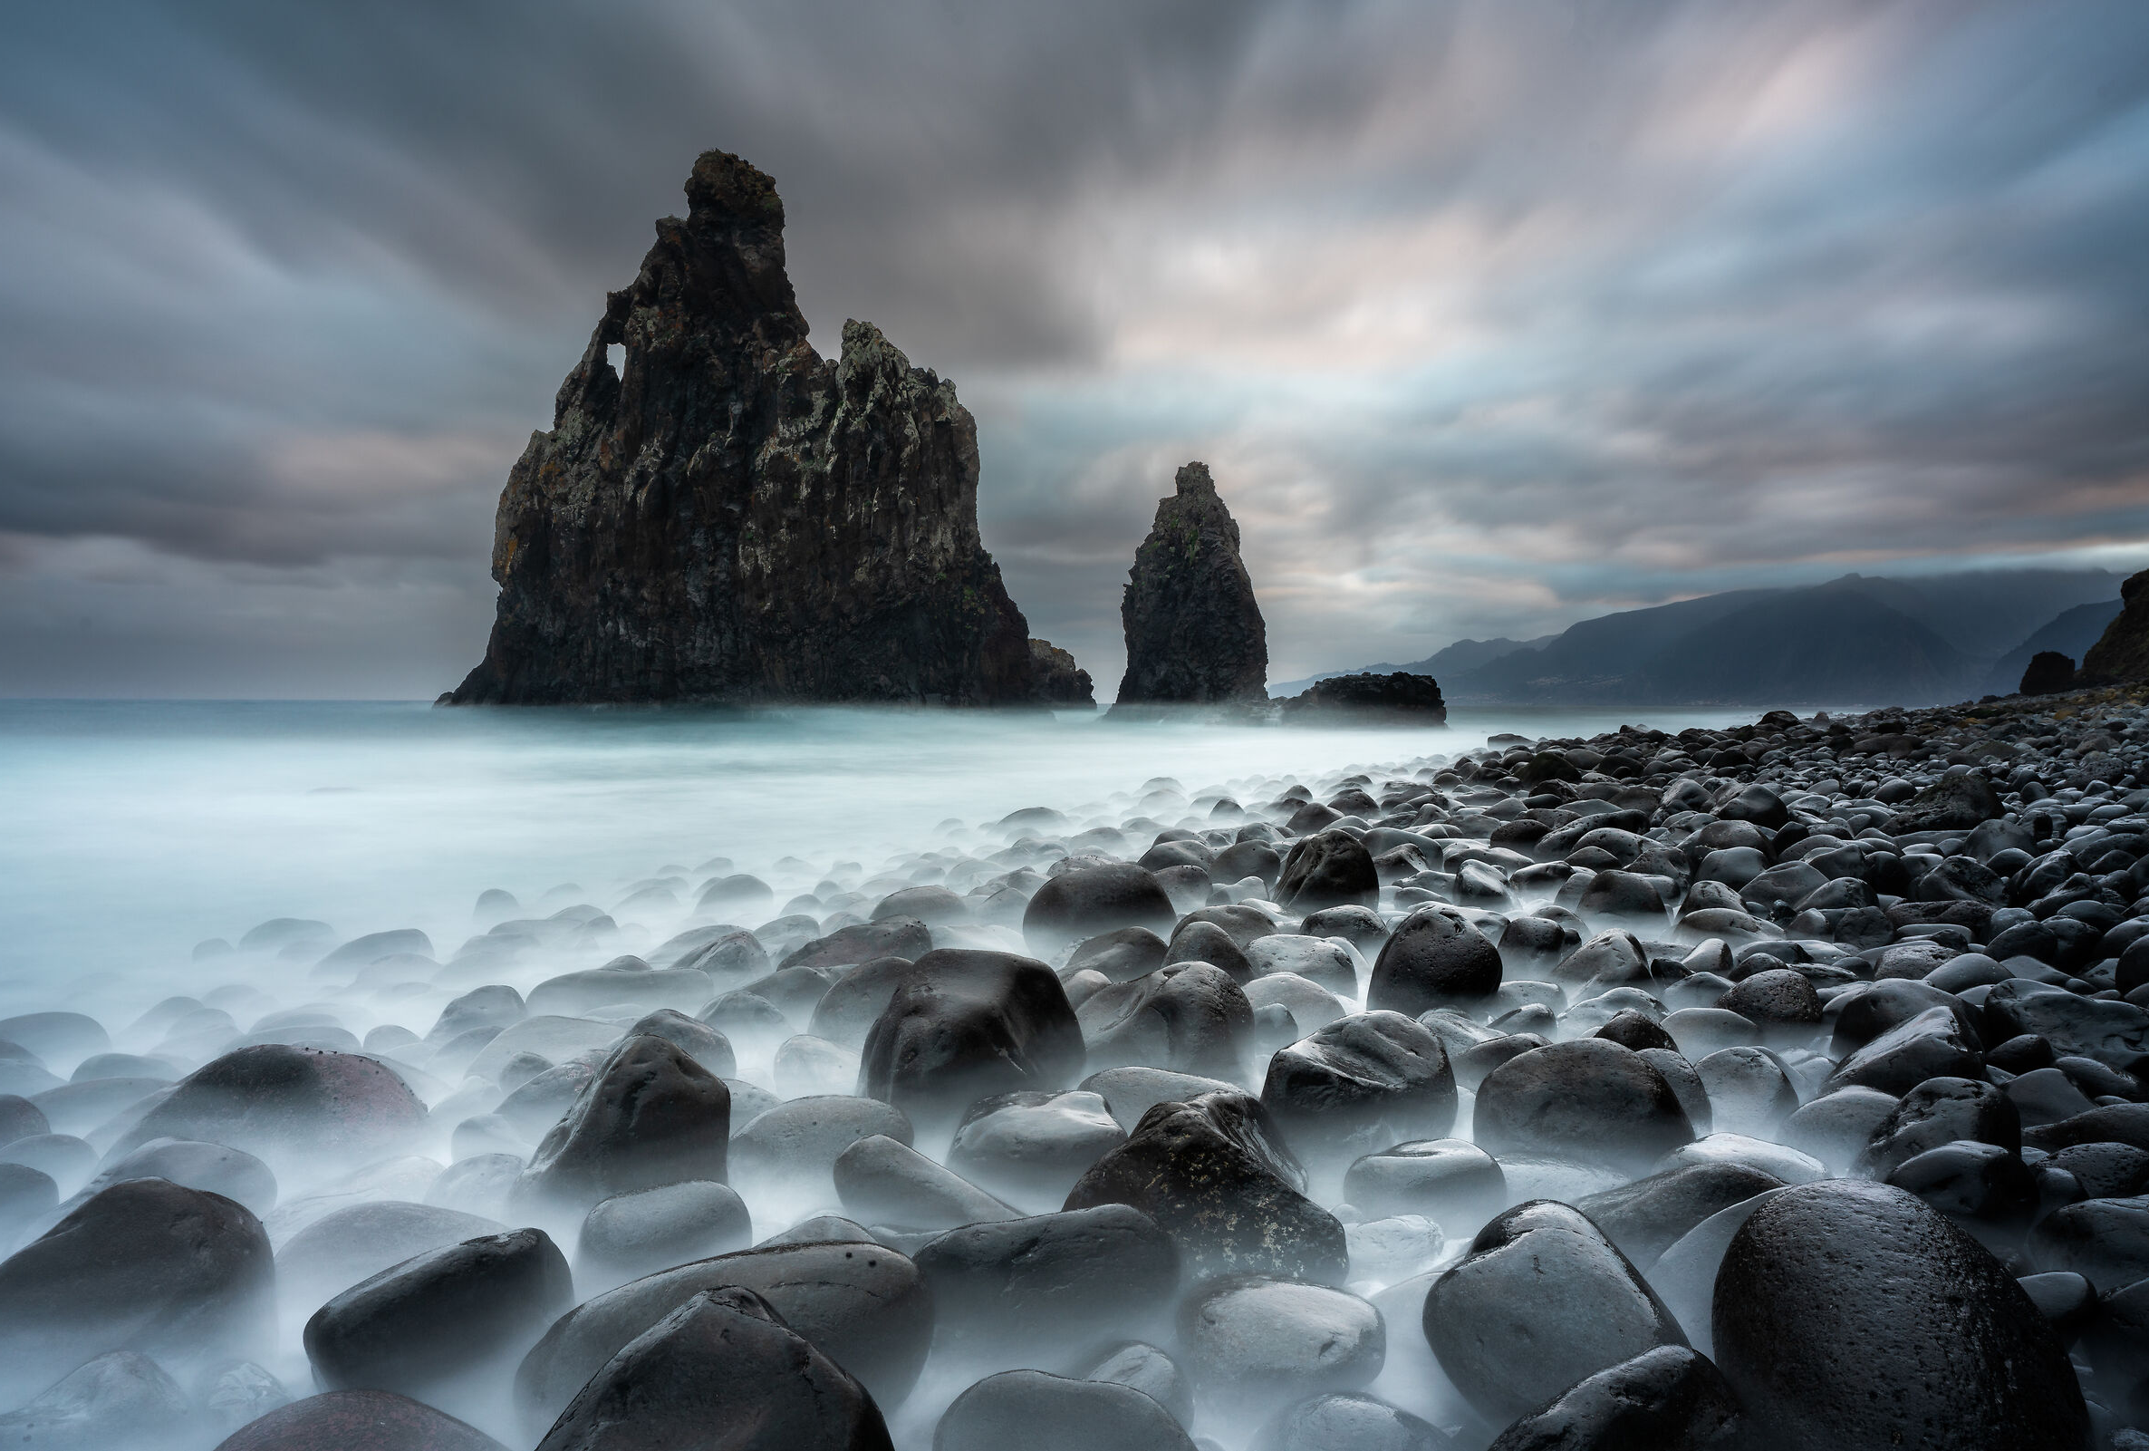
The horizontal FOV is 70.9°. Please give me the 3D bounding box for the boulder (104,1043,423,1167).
[{"bbox_3d":[-2.321,1.045,4.350,0.900,0.400,0.720,0,1,-28],"label":"boulder"}]

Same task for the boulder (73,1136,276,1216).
[{"bbox_3d":[-2.259,1.113,3.800,0.520,0.300,0.450,0,1,-31],"label":"boulder"}]

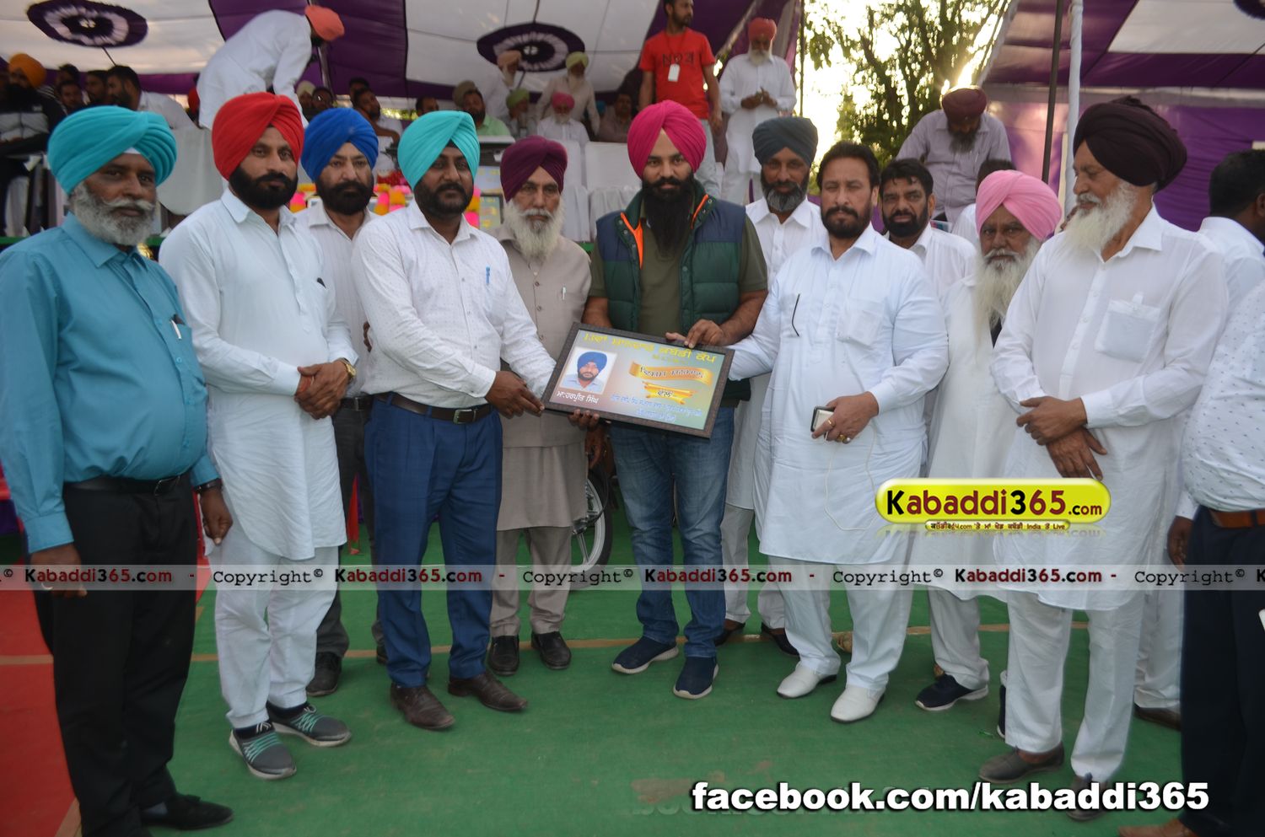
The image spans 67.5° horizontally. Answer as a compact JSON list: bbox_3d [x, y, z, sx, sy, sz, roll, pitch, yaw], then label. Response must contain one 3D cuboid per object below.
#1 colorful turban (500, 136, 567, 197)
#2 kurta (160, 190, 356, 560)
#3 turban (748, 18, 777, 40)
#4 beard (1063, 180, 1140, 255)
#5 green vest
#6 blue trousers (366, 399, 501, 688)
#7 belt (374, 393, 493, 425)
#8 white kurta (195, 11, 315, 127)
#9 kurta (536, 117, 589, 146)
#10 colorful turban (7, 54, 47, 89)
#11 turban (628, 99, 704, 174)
[{"bbox_3d":[-0.330,-0.847,3.180,0.210,0.210,0.255,-1,9,-13],"label":"colorful turban"},{"bbox_3d":[-1.000,-0.125,2.537,0.490,0.960,0.350,-7,11,-39],"label":"kurta"},{"bbox_3d":[1.030,-3.090,7.500,0.225,0.180,0.250,2,9,8],"label":"turban"},{"bbox_3d":[1.174,-0.502,2.370,0.150,0.190,0.150,-1,9,-12],"label":"beard"},{"bbox_3d":[0.127,-0.402,3.006,0.490,0.680,0.300,2,9,8],"label":"green vest"},{"bbox_3d":[-0.615,0.378,2.952,0.400,0.890,0.330,-9,14,-43],"label":"blue trousers"},{"bbox_3d":[-0.589,-0.042,2.840,0.380,0.080,0.290,-6,13,-33],"label":"belt"},{"bbox_3d":[-2.310,-2.090,5.800,0.660,0.850,0.500,2,9,7],"label":"white kurta"},{"bbox_3d":[-0.677,-2.642,9.200,0.520,0.620,0.380,1,11,-2],"label":"kurta"},{"bbox_3d":[-4.284,-2.456,6.700,0.250,0.225,0.265,-1,11,-10],"label":"colorful turban"},{"bbox_3d":[0.105,-0.879,2.953,0.235,0.220,0.265,1,4,0],"label":"turban"}]

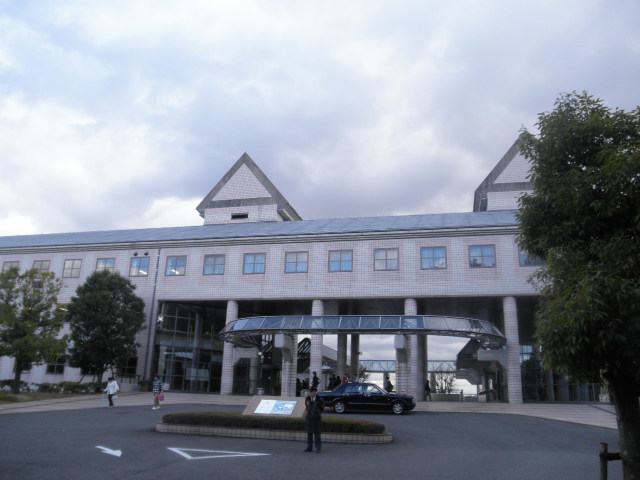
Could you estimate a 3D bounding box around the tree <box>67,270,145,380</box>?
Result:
[{"bbox_3d":[-16.667,6.822,40.545,5.800,9.100,5.800,1,-16,0],"label":"tree"}]

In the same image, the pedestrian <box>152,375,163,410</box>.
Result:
[{"bbox_3d":[-8.208,7.767,26.322,0.480,1.620,0.420,-11,-20,36],"label":"pedestrian"}]

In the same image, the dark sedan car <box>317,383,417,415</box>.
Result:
[{"bbox_3d":[2.320,7.609,25.012,4.690,1.450,1.720,-1,-16,10],"label":"dark sedan car"}]

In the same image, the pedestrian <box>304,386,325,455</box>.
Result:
[{"bbox_3d":[-0.123,5.018,14.482,0.550,1.700,0.400,-2,-16,12],"label":"pedestrian"}]

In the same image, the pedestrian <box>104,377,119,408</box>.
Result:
[{"bbox_3d":[-11.050,8.083,27.513,0.580,1.560,0.450,-3,-17,16],"label":"pedestrian"}]

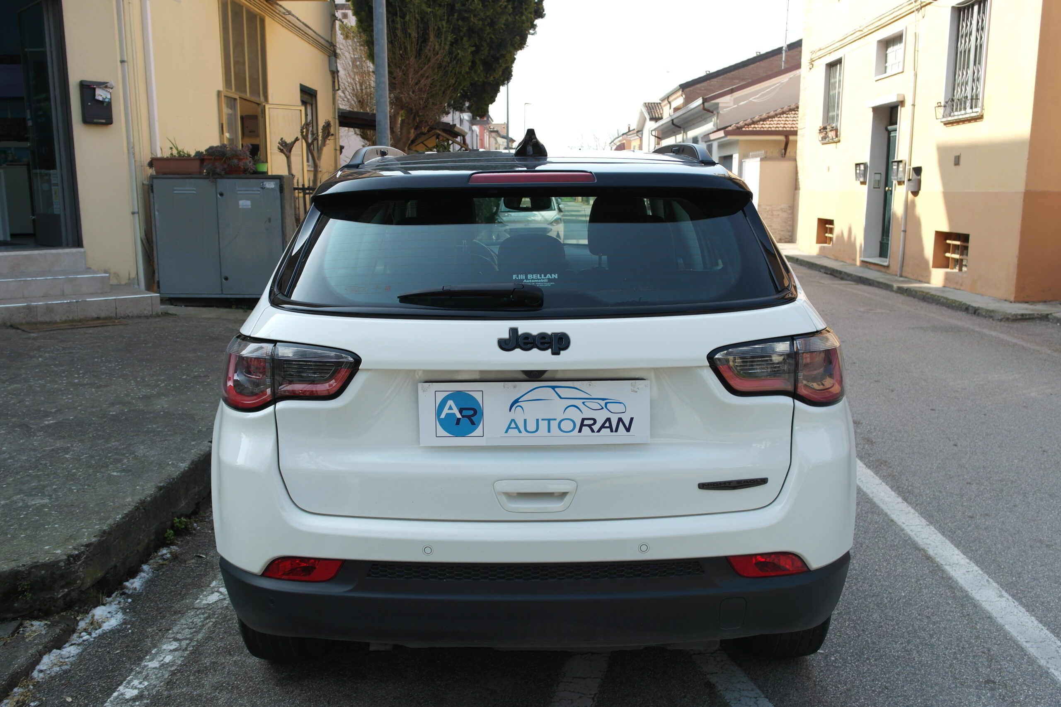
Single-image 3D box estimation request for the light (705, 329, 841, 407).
[{"bbox_3d":[0.578,0.030,2.288,0.360,0.170,0.225,-1,11,-8],"label":"light"}]

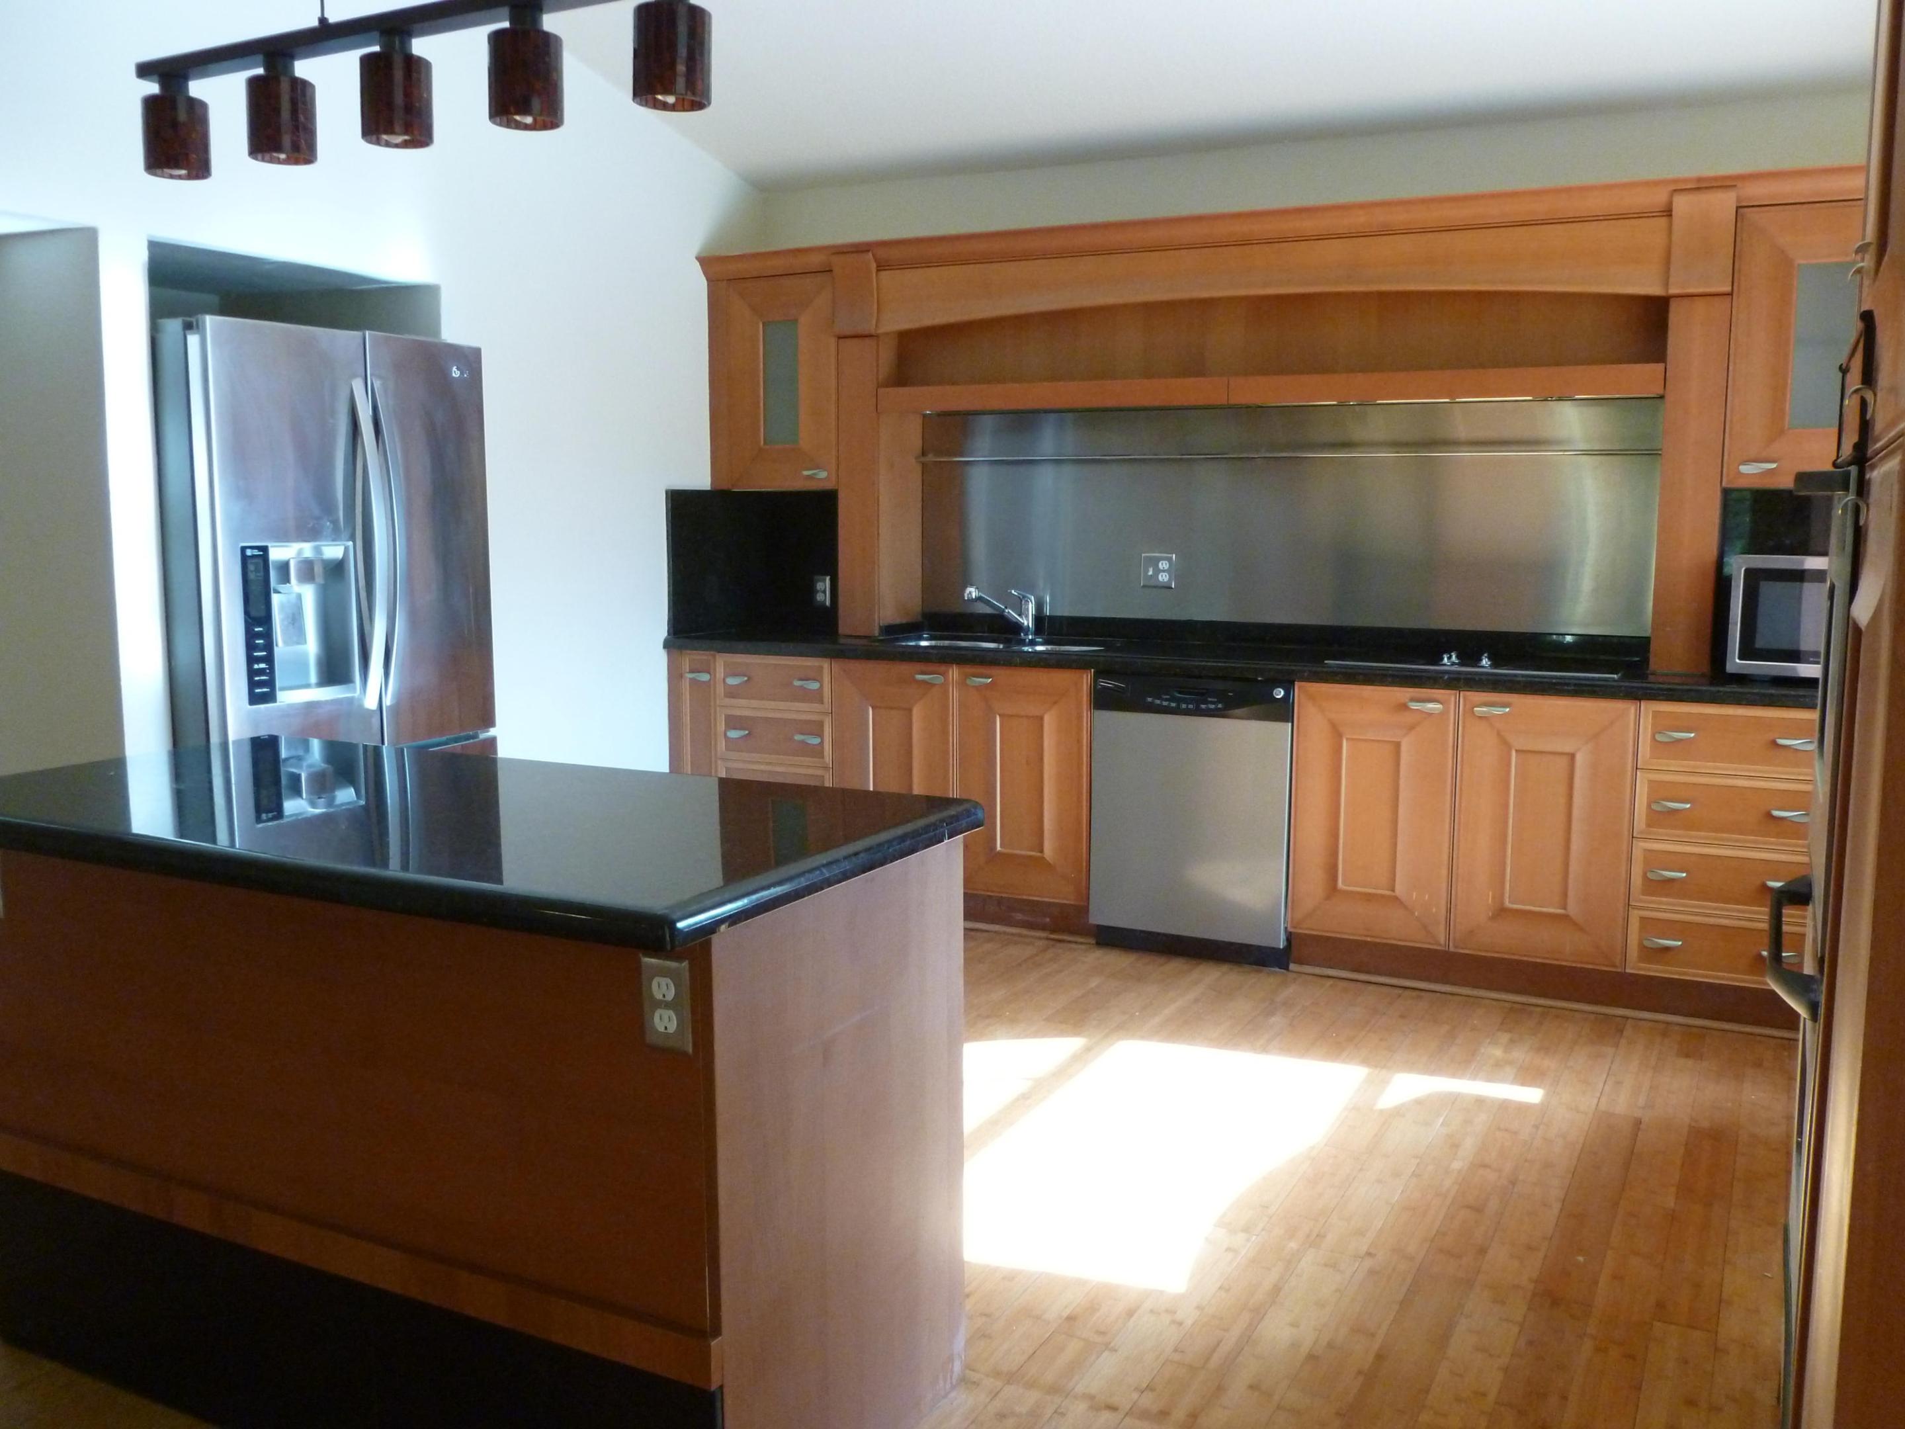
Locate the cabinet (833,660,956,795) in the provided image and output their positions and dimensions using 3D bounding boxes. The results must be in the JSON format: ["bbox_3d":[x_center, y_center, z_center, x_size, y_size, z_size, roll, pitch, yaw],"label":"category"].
[{"bbox_3d":[-0.065,0.154,5.260,0.448,0.727,0.615,4,9,25],"label":"cabinet"}]

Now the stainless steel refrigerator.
[{"bbox_3d":[-1.801,-0.072,4.104,0.850,1.790,0.890,4,9,25],"label":"stainless steel refrigerator"}]

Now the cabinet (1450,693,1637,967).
[{"bbox_3d":[1.713,0.273,4.417,0.449,0.727,0.615,4,9,25],"label":"cabinet"}]

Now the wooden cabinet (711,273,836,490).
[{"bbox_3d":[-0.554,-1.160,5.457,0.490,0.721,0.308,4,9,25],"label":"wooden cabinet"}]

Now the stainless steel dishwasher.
[{"bbox_3d":[0.823,0.289,4.833,0.603,0.864,0.605,4,9,25],"label":"stainless steel dishwasher"}]

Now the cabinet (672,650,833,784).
[{"bbox_3d":[-0.558,0.121,5.494,0.646,0.727,0.615,4,9,25],"label":"cabinet"}]

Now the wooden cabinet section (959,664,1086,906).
[{"bbox_3d":[0.336,0.182,5.048,0.460,0.726,0.570,4,9,25],"label":"wooden cabinet section"}]

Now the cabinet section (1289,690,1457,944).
[{"bbox_3d":[1.302,0.246,4.590,0.446,0.726,0.570,4,9,25],"label":"cabinet section"}]

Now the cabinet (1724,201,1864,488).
[{"bbox_3d":[2.315,-0.971,4.114,0.430,0.721,0.338,4,9,25],"label":"cabinet"}]

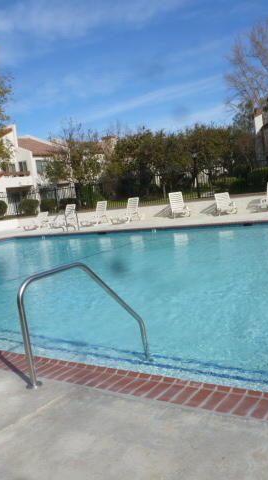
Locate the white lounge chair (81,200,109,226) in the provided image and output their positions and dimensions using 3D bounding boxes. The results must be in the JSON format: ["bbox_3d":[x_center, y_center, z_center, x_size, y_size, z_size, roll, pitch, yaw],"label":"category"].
[{"bbox_3d":[-1.859,-1.229,21.081,0.690,1.022,1.580,-3,7,33],"label":"white lounge chair"}]

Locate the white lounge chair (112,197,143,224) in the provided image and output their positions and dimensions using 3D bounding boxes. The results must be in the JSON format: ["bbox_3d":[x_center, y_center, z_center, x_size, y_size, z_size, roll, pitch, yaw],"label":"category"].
[{"bbox_3d":[-0.348,-1.326,20.291,0.690,1.025,1.580,-3,7,34],"label":"white lounge chair"}]

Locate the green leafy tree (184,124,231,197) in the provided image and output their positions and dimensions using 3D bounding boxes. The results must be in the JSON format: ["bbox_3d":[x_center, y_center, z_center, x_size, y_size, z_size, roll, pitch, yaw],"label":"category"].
[{"bbox_3d":[4.044,-4.276,24.738,2.800,3.930,2.800,-7,6,0],"label":"green leafy tree"}]

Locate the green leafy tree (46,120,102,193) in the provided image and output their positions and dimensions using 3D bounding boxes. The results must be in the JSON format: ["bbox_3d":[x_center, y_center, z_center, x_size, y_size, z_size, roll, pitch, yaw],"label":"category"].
[{"bbox_3d":[-3.696,-4.920,27.585,3.200,4.820,3.200,-7,6,0],"label":"green leafy tree"}]

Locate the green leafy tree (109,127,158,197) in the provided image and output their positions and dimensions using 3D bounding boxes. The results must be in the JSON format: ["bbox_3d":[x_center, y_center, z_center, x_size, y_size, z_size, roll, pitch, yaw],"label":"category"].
[{"bbox_3d":[-0.027,-4.432,25.976,2.900,4.130,2.900,-7,6,0],"label":"green leafy tree"}]

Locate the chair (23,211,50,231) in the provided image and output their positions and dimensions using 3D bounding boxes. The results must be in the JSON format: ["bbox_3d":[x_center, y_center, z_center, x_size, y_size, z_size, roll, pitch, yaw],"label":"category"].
[{"bbox_3d":[-5.032,-0.950,23.009,0.690,0.808,1.650,-4,7,26],"label":"chair"}]

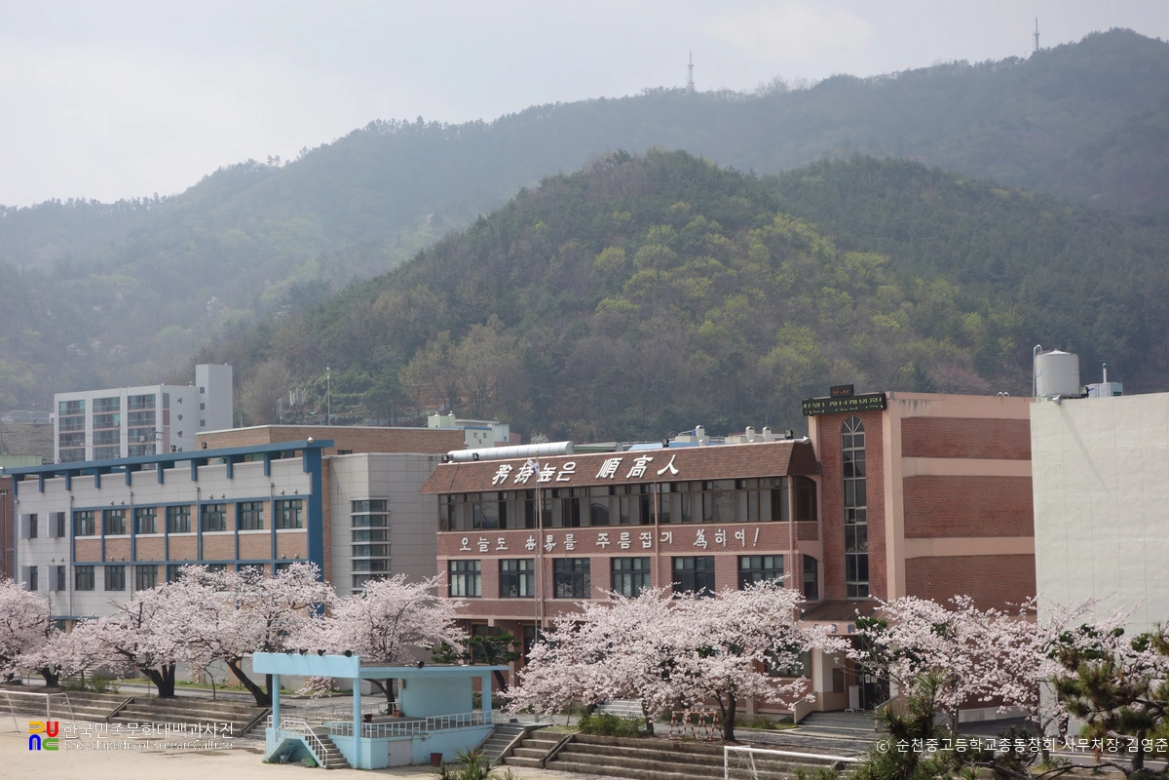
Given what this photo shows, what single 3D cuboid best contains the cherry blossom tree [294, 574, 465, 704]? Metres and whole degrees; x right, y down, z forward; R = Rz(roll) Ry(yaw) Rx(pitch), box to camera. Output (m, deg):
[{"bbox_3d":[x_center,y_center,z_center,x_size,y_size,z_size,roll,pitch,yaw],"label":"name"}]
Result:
[{"bbox_3d":[-10.679,13.186,121.209,8.771,7.187,8.332,-1,-4,0],"label":"cherry blossom tree"}]

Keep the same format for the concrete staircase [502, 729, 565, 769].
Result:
[{"bbox_3d":[-2.095,15.994,103.969,1.633,1.426,2.673,2,-5,-38],"label":"concrete staircase"}]

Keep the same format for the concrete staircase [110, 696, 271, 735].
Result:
[{"bbox_3d":[-22.364,18.160,130.130,1.683,1.406,14.751,2,-5,-38],"label":"concrete staircase"}]

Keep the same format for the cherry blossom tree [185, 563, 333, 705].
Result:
[{"bbox_3d":[-18.265,13.658,131.160,8.291,7.889,7.876,-1,-4,0],"label":"cherry blossom tree"}]

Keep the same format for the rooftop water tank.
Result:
[{"bbox_3d":[23.083,-0.784,114.030,2.091,2.304,2.091,-1,-4,0],"label":"rooftop water tank"}]

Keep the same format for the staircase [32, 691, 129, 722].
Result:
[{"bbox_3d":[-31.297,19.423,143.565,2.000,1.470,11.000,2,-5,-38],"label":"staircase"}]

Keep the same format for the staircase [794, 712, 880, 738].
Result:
[{"bbox_3d":[11.091,14.591,103.492,1.980,0.792,3.960,2,-5,-38],"label":"staircase"}]

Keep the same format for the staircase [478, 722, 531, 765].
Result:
[{"bbox_3d":[-3.794,16.433,108.003,2.200,1.550,2.300,2,-5,-38],"label":"staircase"}]

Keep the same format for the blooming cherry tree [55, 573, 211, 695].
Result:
[{"bbox_3d":[-26.528,14.284,137.947,9.197,7.454,8.737,0,-4,-11],"label":"blooming cherry tree"}]

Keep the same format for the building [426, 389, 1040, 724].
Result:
[{"bbox_3d":[7.471,8.575,120.987,15.840,15.295,34.749,2,-5,-38],"label":"building"}]

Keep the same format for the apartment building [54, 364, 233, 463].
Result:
[{"bbox_3d":[-75.965,10.227,402.467,28.516,26.854,15.663,-4,-5,40],"label":"apartment building"}]

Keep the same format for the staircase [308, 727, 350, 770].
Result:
[{"bbox_3d":[-11.737,16.451,107.141,1.200,1.700,2.050,2,-5,-38],"label":"staircase"}]

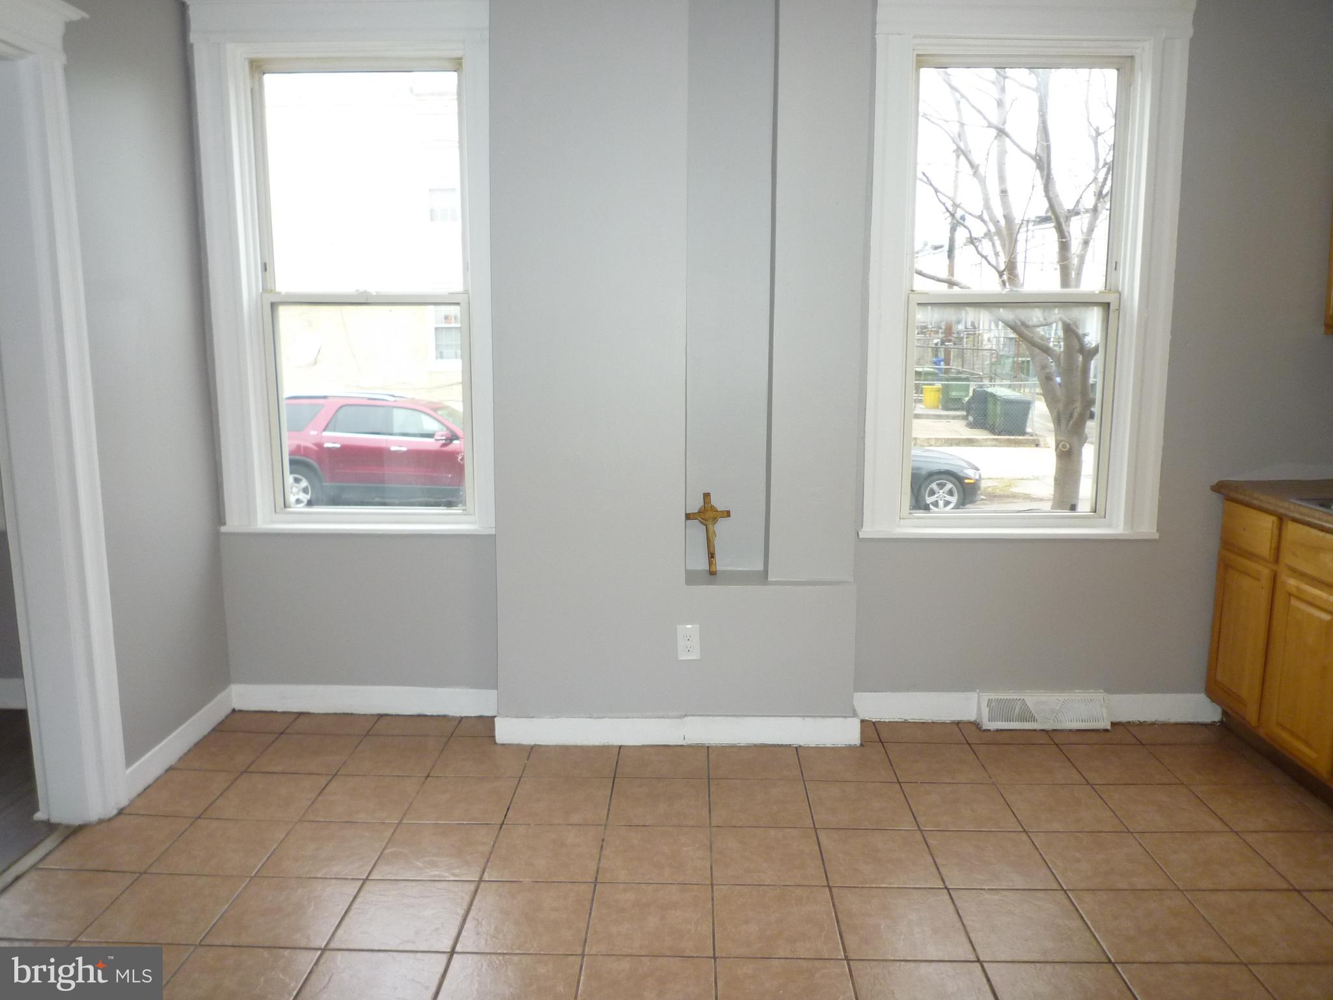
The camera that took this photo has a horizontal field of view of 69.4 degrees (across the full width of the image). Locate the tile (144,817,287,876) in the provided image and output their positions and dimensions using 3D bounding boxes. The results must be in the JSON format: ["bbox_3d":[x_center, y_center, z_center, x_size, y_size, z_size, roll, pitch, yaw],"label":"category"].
[{"bbox_3d":[-1.247,0.983,2.722,0.301,0.010,0.301,0,9,2],"label":"tile"}]

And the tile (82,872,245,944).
[{"bbox_3d":[-1.246,1.023,2.408,0.302,0.010,0.299,0,10,2],"label":"tile"}]

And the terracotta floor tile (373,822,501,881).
[{"bbox_3d":[-0.638,0.986,2.700,0.301,0.010,0.301,0,9,2],"label":"terracotta floor tile"}]

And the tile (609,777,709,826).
[{"bbox_3d":[-0.019,0.930,2.959,0.299,0.010,0.299,0,9,2],"label":"tile"}]

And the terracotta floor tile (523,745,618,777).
[{"bbox_3d":[-0.317,0.885,3.241,0.302,0.010,0.247,0,10,2],"label":"terracotta floor tile"}]

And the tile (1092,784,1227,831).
[{"bbox_3d":[1.506,0.945,2.941,0.302,0.010,0.302,0,9,2],"label":"tile"}]

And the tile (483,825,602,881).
[{"bbox_3d":[-0.334,0.989,2.690,0.301,0.010,0.301,0,9,2],"label":"tile"}]

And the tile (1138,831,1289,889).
[{"bbox_3d":[1.483,0.986,2.626,0.299,0.010,0.299,0,9,2],"label":"tile"}]

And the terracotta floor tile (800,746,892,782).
[{"bbox_3d":[0.599,0.885,3.232,0.299,0.010,0.290,0,9,2],"label":"terracotta floor tile"}]

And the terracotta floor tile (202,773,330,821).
[{"bbox_3d":[-1.234,0.924,2.997,0.302,0.010,0.299,0,10,2],"label":"terracotta floor tile"}]

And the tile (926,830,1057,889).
[{"bbox_3d":[0.888,0.993,2.657,0.301,0.010,0.301,0,9,2],"label":"tile"}]

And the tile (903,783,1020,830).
[{"bbox_3d":[0.900,0.944,2.955,0.301,0.010,0.301,0,9,2],"label":"tile"}]

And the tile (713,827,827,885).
[{"bbox_3d":[0.277,0.987,2.659,0.302,0.010,0.299,0,10,2],"label":"tile"}]

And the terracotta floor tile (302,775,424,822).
[{"bbox_3d":[-0.934,0.934,3.012,0.301,0.010,0.301,0,9,2],"label":"terracotta floor tile"}]

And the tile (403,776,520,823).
[{"bbox_3d":[-0.629,0.930,2.980,0.302,0.010,0.299,0,10,2],"label":"tile"}]

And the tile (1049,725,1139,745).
[{"bbox_3d":[1.538,0.853,3.502,0.301,0.010,0.201,0,9,2],"label":"tile"}]

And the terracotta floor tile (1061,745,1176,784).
[{"bbox_3d":[1.519,0.895,3.244,0.302,0.010,0.302,0,9,2],"label":"terracotta floor tile"}]

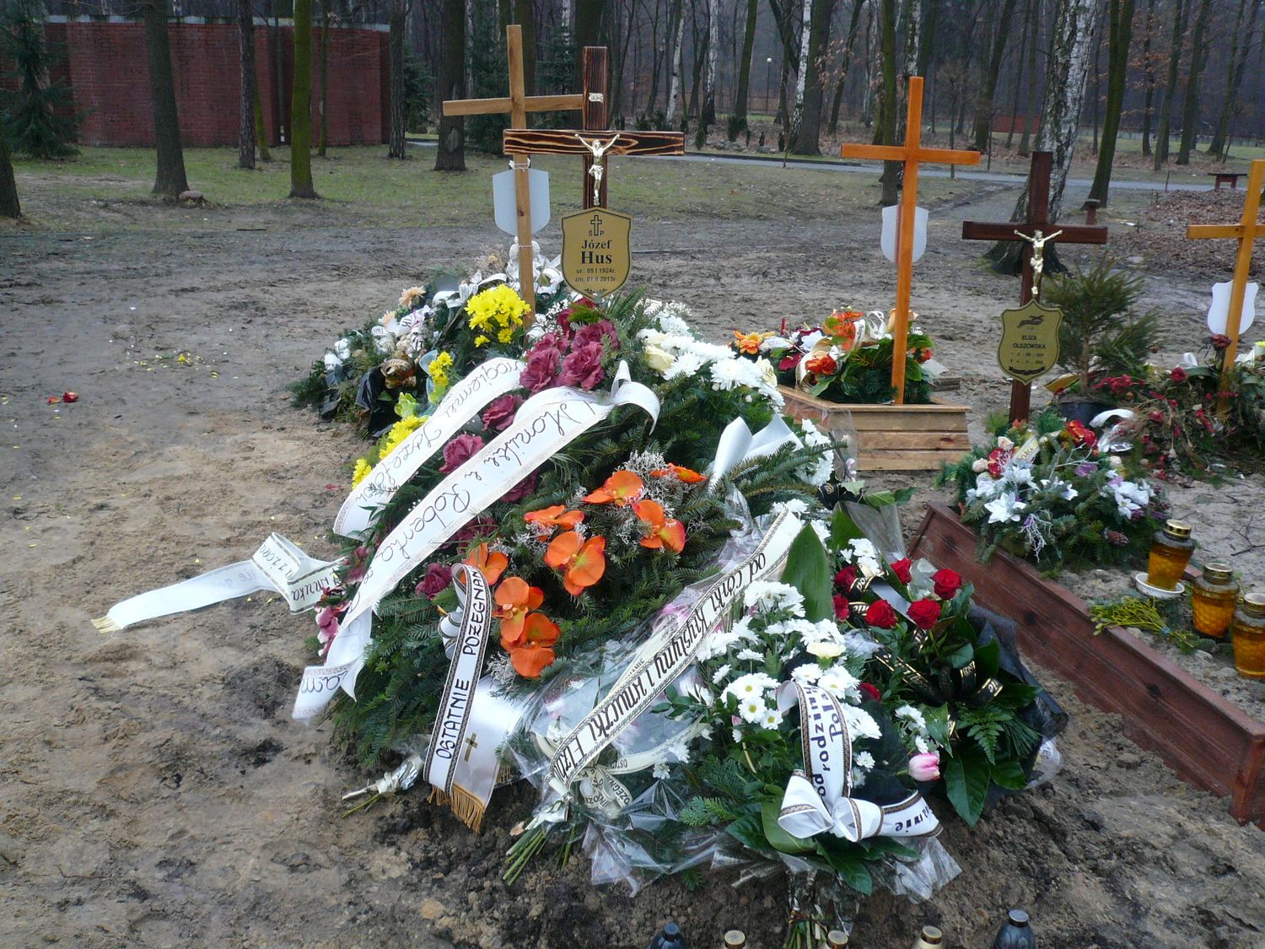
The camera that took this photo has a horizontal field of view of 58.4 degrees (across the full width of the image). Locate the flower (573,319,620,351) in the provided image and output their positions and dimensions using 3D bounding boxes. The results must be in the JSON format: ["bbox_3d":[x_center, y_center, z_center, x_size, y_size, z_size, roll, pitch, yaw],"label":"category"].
[{"bbox_3d":[-0.102,-0.388,3.210,0.130,0.110,0.085,-3,-7,-11],"label":"flower"}]

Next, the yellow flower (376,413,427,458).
[{"bbox_3d":[-0.697,-0.116,3.420,0.140,0.120,0.100,5,19,11],"label":"yellow flower"}]

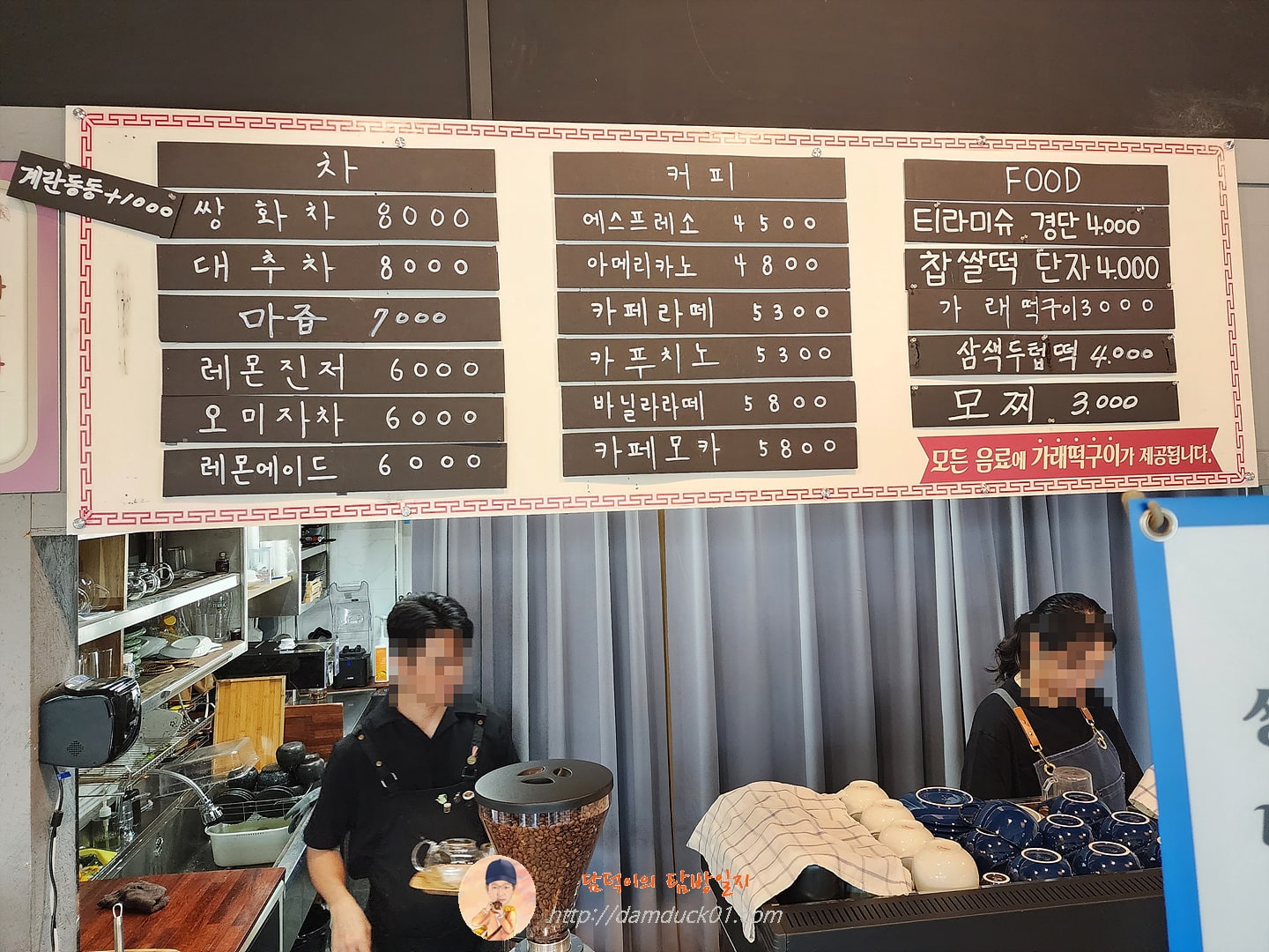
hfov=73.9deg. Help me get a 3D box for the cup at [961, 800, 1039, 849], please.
[{"bbox_3d":[0.597,0.557,1.375,0.118,0.061,0.094,23,-12,0],"label":"cup"}]

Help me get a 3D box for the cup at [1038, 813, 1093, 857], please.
[{"bbox_3d":[0.713,0.600,1.394,0.095,0.060,0.095,0,0,0],"label":"cup"}]

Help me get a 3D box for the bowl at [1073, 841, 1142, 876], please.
[{"bbox_3d":[0.727,0.600,1.290,0.095,0.060,0.095,0,0,0],"label":"bowl"}]

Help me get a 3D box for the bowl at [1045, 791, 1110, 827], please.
[{"bbox_3d":[0.791,0.600,1.495,0.095,0.060,0.095,0,0,0],"label":"bowl"}]

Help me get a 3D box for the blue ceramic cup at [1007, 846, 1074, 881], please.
[{"bbox_3d":[0.612,0.600,1.266,0.095,0.060,0.095,0,0,0],"label":"blue ceramic cup"}]

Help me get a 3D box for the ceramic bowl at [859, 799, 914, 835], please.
[{"bbox_3d":[0.434,0.592,1.441,0.095,0.065,0.095,0,0,0],"label":"ceramic bowl"}]

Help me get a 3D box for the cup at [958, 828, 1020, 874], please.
[{"bbox_3d":[0.581,0.600,1.361,0.095,0.060,0.095,0,0,0],"label":"cup"}]

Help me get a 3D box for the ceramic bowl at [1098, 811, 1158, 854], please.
[{"bbox_3d":[0.828,0.600,1.405,0.095,0.060,0.095,0,0,0],"label":"ceramic bowl"}]

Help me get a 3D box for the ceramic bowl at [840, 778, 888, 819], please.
[{"bbox_3d":[0.417,0.592,1.528,0.095,0.065,0.095,0,0,0],"label":"ceramic bowl"}]

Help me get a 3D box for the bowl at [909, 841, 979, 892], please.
[{"bbox_3d":[0.468,0.592,1.270,0.095,0.065,0.095,0,0,0],"label":"bowl"}]

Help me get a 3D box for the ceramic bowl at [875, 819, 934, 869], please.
[{"bbox_3d":[0.438,0.592,1.350,0.095,0.065,0.095,0,0,0],"label":"ceramic bowl"}]

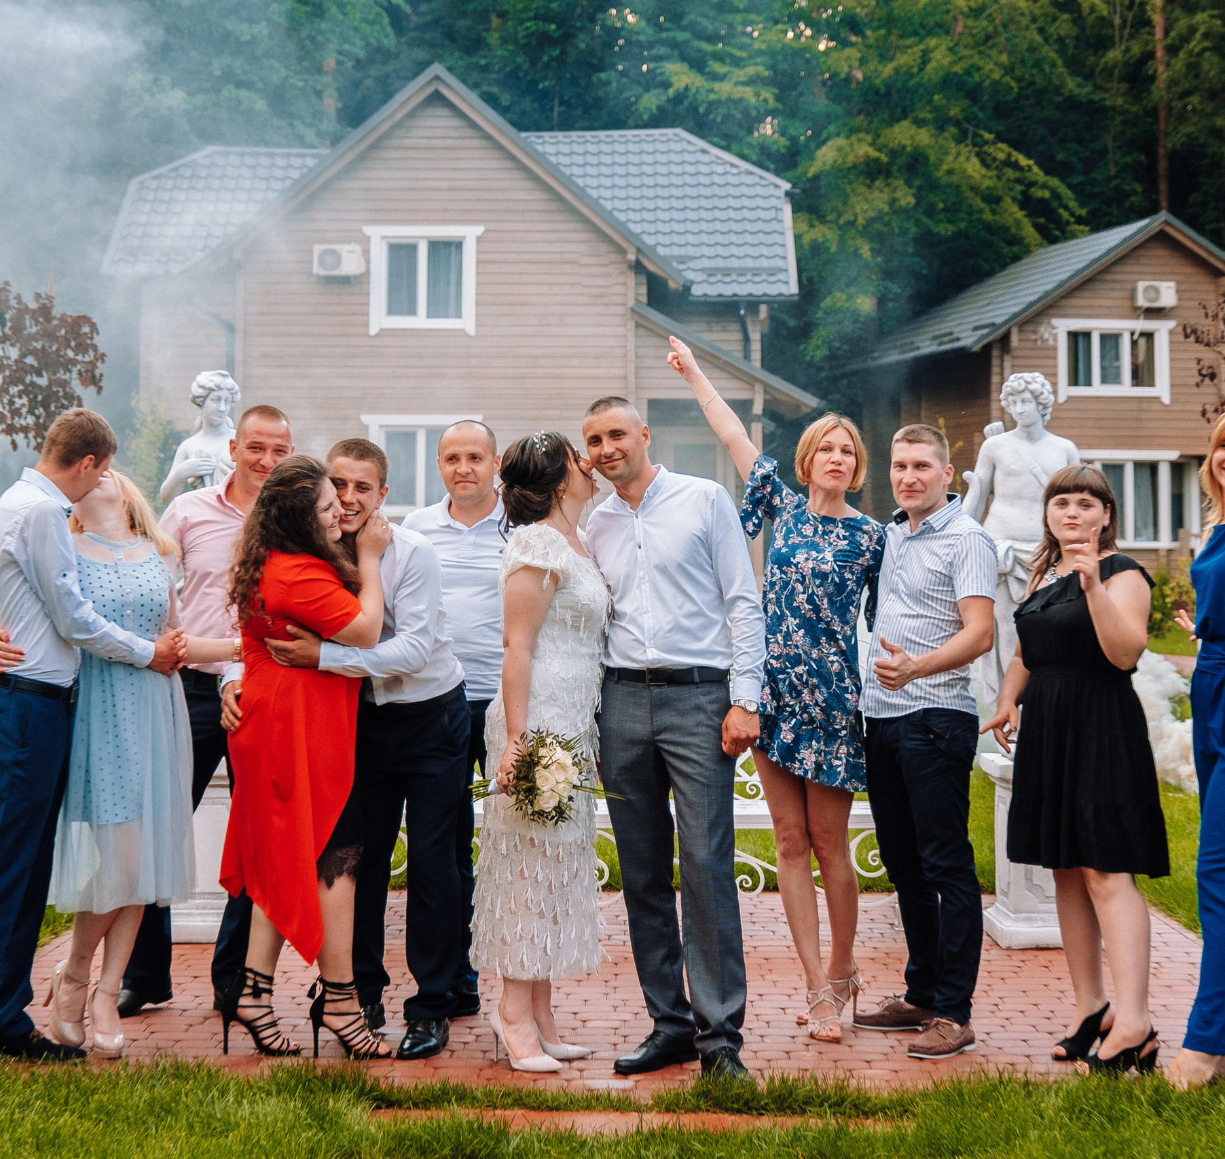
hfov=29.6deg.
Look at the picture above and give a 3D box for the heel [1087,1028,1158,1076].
[{"bbox_3d":[1.338,1.251,6.130,0.220,0.135,0.085,0,1,-26],"label":"heel"}]

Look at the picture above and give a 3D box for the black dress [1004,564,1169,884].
[{"bbox_3d":[1.284,0.368,6.250,0.450,0.880,0.350,0,1,19],"label":"black dress"}]

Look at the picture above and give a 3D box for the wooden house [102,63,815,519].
[{"bbox_3d":[-2.600,-3.612,39.449,11.400,8.800,8.600,0,1,0],"label":"wooden house"}]

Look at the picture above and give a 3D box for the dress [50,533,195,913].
[{"bbox_3d":[-1.372,0.400,6.486,0.420,1.070,0.370,0,1,-9],"label":"dress"}]

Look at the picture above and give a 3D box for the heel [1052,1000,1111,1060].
[{"bbox_3d":[1.299,1.238,6.398,0.225,0.145,0.085,-1,1,-33],"label":"heel"}]

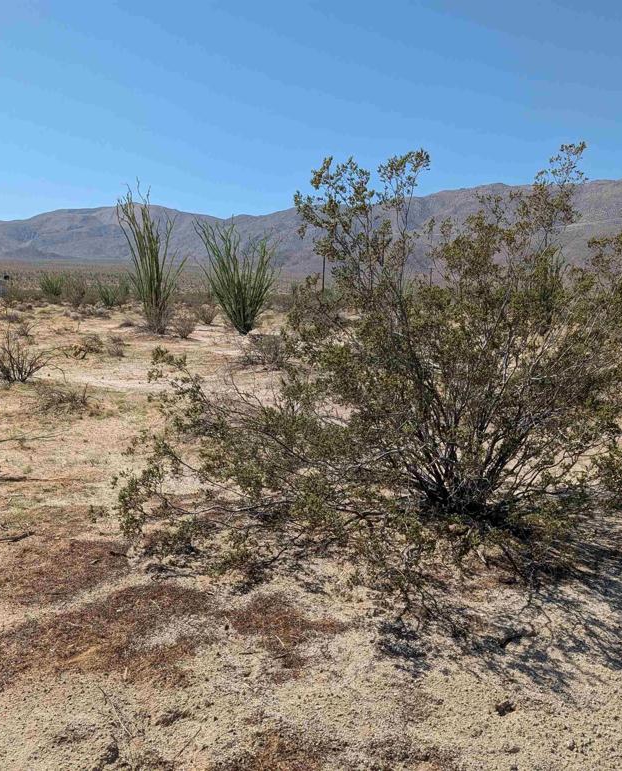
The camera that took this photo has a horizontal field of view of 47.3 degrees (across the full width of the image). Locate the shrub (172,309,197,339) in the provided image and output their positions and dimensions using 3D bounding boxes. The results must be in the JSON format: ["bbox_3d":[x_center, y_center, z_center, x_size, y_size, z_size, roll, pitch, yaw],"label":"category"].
[{"bbox_3d":[-3.879,-1.870,21.800,0.785,0.952,0.746,-1,8,-10],"label":"shrub"}]

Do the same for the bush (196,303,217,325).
[{"bbox_3d":[-4.113,-2.838,28.000,0.850,0.842,0.808,0,8,-8],"label":"bush"}]

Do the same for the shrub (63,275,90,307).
[{"bbox_3d":[-16.154,-6.544,49.000,1.633,2.158,1.551,-2,8,-18],"label":"shrub"}]

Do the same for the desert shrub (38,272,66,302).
[{"bbox_3d":[-21.159,-7.989,58.000,2.060,2.390,1.957,-2,9,-20],"label":"desert shrub"}]

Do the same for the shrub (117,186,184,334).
[{"bbox_3d":[-5.055,-3.901,22.500,1.952,4.500,1.757,-1,8,-13],"label":"shrub"}]

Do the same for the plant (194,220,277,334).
[{"bbox_3d":[-2.515,-3.646,24.000,2.753,3.733,2.478,0,8,-6],"label":"plant"}]

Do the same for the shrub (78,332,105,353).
[{"bbox_3d":[-5.396,-1.052,17.400,0.608,0.475,0.547,-2,8,-17],"label":"shrub"}]

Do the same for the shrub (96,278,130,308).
[{"bbox_3d":[-12.972,-6.016,46.500,2.093,1.912,1.884,-2,8,-15],"label":"shrub"}]

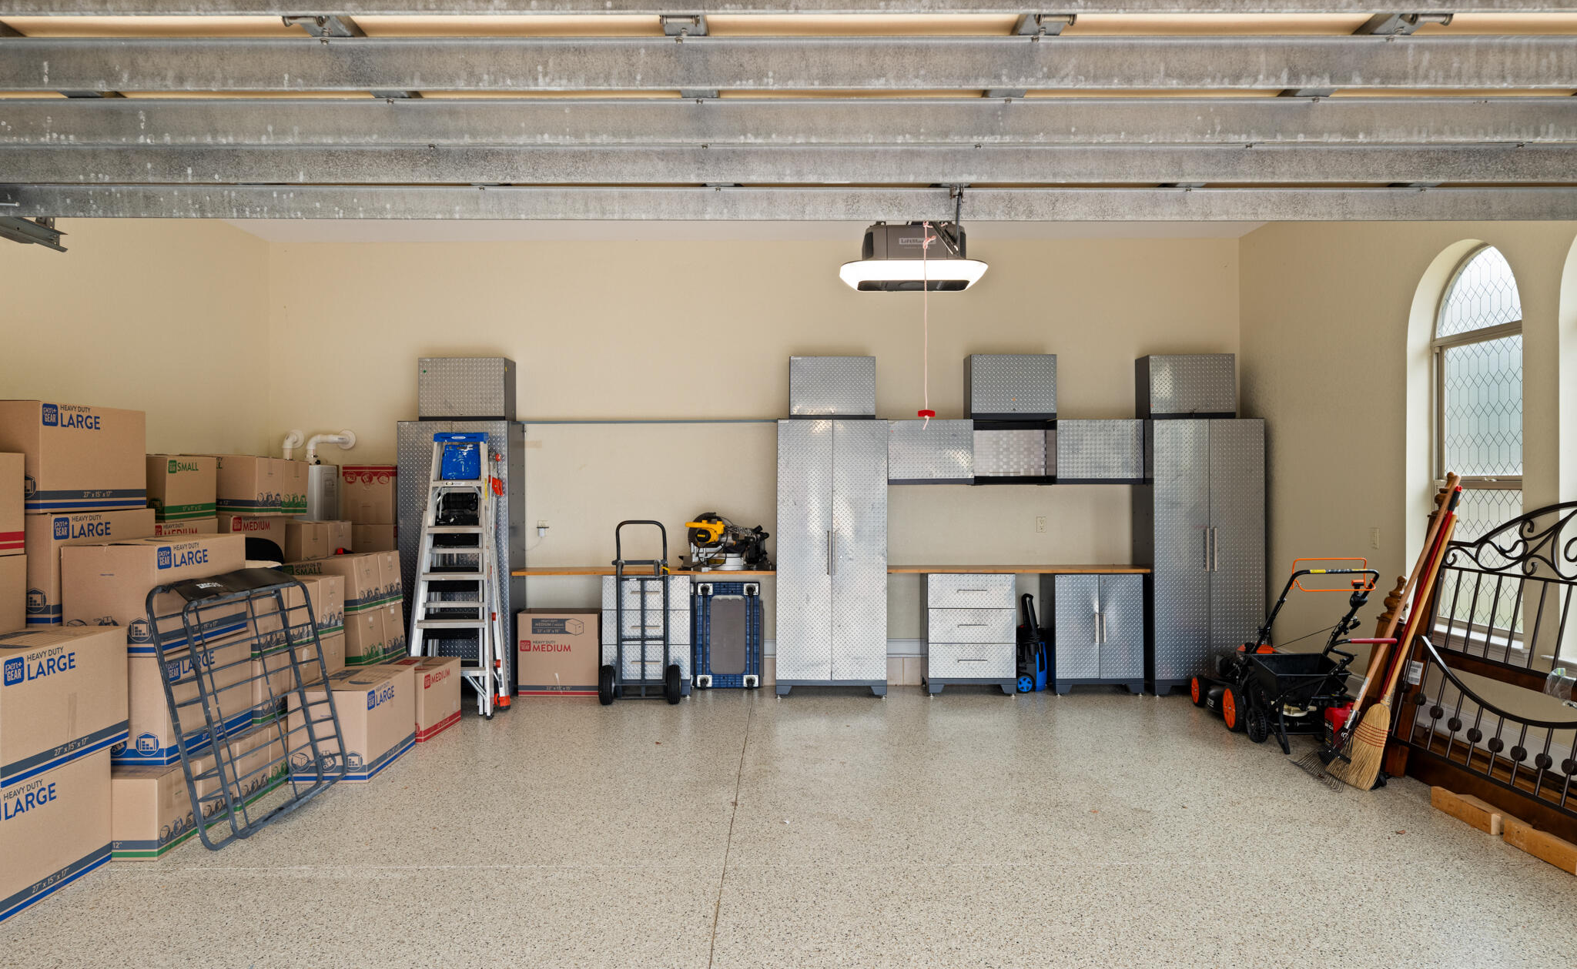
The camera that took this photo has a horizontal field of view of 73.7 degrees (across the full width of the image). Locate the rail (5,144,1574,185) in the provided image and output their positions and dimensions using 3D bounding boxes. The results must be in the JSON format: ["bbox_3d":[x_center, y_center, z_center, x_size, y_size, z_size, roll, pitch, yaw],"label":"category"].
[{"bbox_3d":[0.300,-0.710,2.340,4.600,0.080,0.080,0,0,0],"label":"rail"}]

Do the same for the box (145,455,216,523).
[{"bbox_3d":[-3.140,0.027,5.280,0.290,0.314,0.435,0,0,0],"label":"box"}]

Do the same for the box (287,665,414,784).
[{"bbox_3d":[-2.275,1.247,5.528,0.389,0.453,0.701,0,0,-1],"label":"box"}]

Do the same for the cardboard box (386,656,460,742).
[{"bbox_3d":[-2.236,1.277,6.263,0.355,0.398,0.550,0,0,3],"label":"cardboard box"}]

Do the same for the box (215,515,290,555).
[{"bbox_3d":[-3.100,0.365,5.810,0.360,0.405,0.565,0,0,0],"label":"box"}]

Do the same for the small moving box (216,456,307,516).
[{"bbox_3d":[-3.070,0.008,5.940,0.437,0.314,0.560,0,0,0],"label":"small moving box"}]

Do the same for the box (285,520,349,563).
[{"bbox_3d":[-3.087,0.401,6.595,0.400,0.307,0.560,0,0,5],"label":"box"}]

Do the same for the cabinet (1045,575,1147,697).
[{"bbox_3d":[2.150,1.043,7.465,0.610,0.850,0.420,0,0,0],"label":"cabinet"}]

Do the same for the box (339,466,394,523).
[{"bbox_3d":[-2.860,0.075,7.430,0.342,0.395,0.520,0,0,0],"label":"box"}]

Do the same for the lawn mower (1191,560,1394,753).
[{"bbox_3d":[2.888,0.931,6.217,0.620,1.060,1.530,0,0,2],"label":"lawn mower"}]

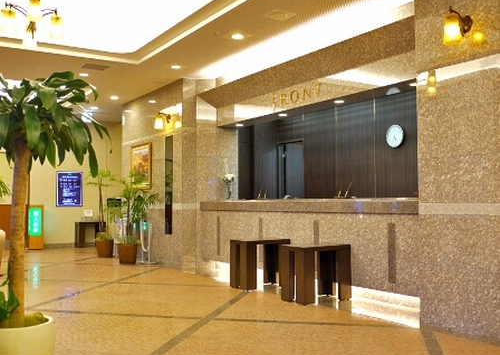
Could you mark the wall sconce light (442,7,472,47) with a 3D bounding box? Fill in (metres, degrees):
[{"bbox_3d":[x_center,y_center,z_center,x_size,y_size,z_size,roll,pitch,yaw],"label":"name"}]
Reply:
[{"bbox_3d":[1.513,-1.082,3.986,0.240,0.288,0.148,1,-3,-33],"label":"wall sconce light"}]

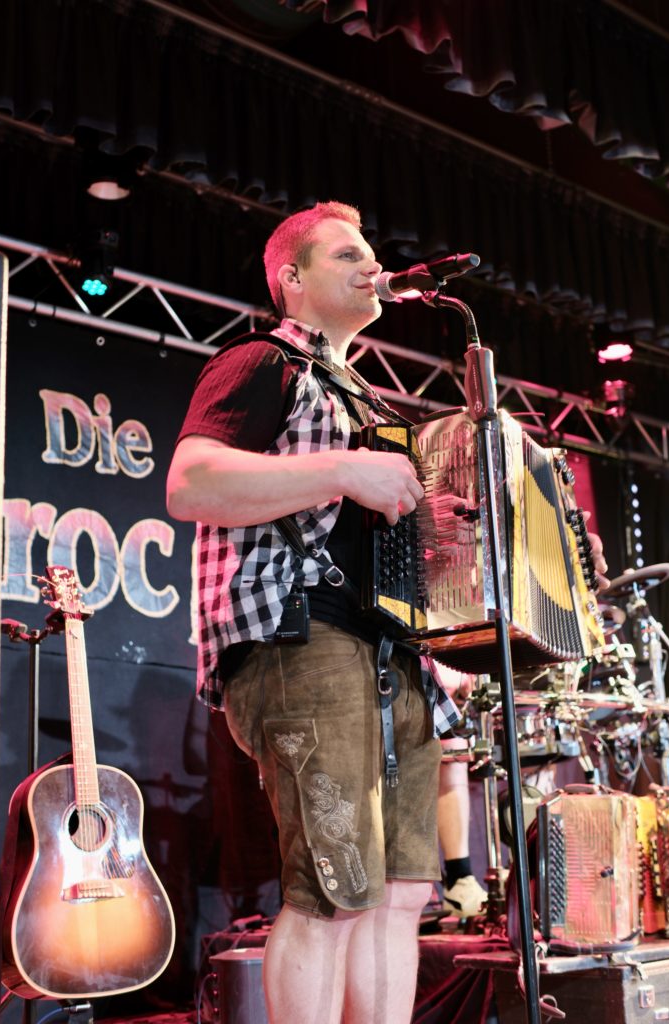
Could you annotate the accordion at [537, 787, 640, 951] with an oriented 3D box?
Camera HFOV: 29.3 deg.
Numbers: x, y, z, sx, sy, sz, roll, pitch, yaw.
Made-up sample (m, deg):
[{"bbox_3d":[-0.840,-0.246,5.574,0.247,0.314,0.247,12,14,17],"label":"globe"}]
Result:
[{"bbox_3d":[0.647,0.905,3.250,0.255,0.380,0.240,-5,-11,20],"label":"accordion"}]

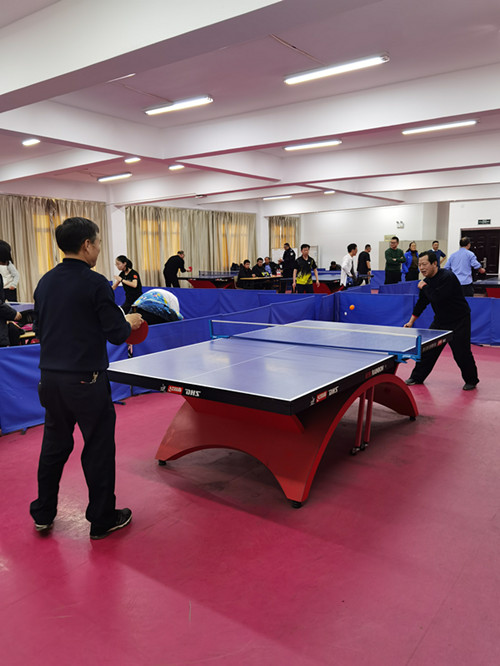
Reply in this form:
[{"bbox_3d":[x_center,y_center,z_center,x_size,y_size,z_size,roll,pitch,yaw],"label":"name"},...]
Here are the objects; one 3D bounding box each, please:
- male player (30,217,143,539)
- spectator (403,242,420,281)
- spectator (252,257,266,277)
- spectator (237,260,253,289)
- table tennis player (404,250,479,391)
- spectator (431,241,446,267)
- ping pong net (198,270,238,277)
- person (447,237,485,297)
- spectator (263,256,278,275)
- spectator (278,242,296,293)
[{"bbox_3d":[-0.845,0.240,2.778,0.520,1.670,0.500,4,10,31],"label":"male player"},{"bbox_3d":[3.636,-1.215,11.700,0.460,1.630,0.330,-2,9,-6],"label":"spectator"},{"bbox_3d":[0.265,-1.412,14.500,0.700,1.300,0.520,7,12,42],"label":"spectator"},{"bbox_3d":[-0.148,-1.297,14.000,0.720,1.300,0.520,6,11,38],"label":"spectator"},{"bbox_3d":[2.097,-0.152,5.633,0.650,1.470,0.650,7,12,42],"label":"table tennis player"},{"bbox_3d":[4.378,-1.290,12.200,0.500,1.700,0.330,2,9,18],"label":"spectator"},{"bbox_3d":[-0.872,-1.847,16.300,1.830,0.160,0.050,5,11,36],"label":"ping pong net"},{"bbox_3d":[4.022,-0.922,9.700,0.620,1.700,0.450,4,10,30],"label":"person"},{"bbox_3d":[0.563,-1.507,15.000,0.520,1.300,0.700,-7,11,-37],"label":"spectator"},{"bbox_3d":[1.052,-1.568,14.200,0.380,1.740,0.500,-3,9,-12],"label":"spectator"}]

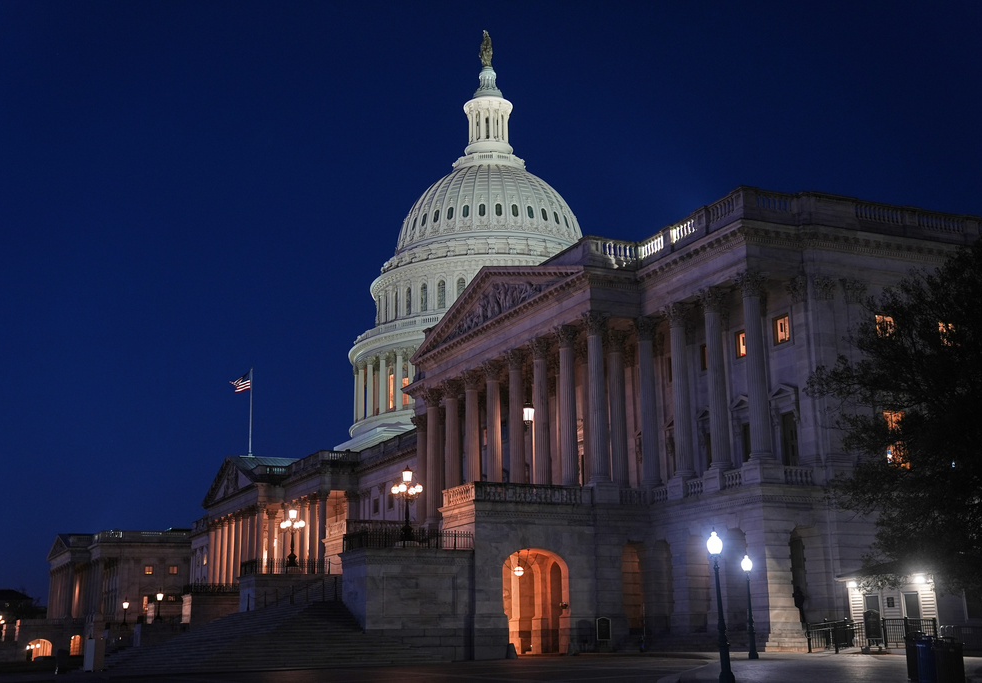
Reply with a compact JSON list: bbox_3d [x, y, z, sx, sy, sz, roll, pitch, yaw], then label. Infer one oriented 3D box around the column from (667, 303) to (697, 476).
[{"bbox_3d":[9.946,2.705,68.343,1.040,9.182,1.040,-1,-14,0],"label":"column"}]

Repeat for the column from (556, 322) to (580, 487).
[{"bbox_3d":[4.229,3.689,71.289,1.220,9.157,1.220,-1,-14,0],"label":"column"}]

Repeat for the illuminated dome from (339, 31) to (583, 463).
[{"bbox_3d":[-0.056,-14.806,184.300,41.331,63.523,41.331,6,-15,-26],"label":"illuminated dome"}]

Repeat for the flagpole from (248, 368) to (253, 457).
[{"bbox_3d":[-29.925,8.740,163.153,0.300,11.147,0.300,6,-15,-26],"label":"flagpole"}]

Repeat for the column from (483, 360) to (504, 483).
[{"bbox_3d":[0.214,5.908,80.489,1.040,9.182,1.040,6,-15,-26],"label":"column"}]

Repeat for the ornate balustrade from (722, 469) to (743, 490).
[{"bbox_3d":[12.099,6.706,63.659,0.420,0.880,1.870,6,-15,-25],"label":"ornate balustrade"}]

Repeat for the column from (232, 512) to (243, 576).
[{"bbox_3d":[-30.905,25.371,159.739,1.250,9.250,1.250,6,-15,-25],"label":"column"}]

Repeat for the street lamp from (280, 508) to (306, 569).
[{"bbox_3d":[-12.573,12.431,82.836,1.650,3.800,1.650,6,-15,-25],"label":"street lamp"}]

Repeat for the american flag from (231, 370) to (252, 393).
[{"bbox_3d":[-32.140,5.171,167.885,2.900,2.800,0.900,-6,-14,18],"label":"american flag"}]

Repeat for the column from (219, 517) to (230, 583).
[{"bbox_3d":[-33.059,26.418,162.335,1.040,9.182,1.040,6,-15,-26],"label":"column"}]

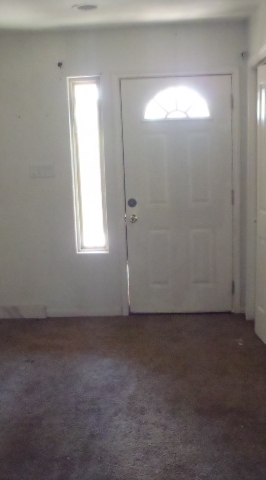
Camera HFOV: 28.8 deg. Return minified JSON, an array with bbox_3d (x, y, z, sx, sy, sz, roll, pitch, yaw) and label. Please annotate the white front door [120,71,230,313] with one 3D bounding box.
[{"bbox_3d":[0.395,-0.347,4.478,0.915,2.035,0.045,-2,11,3],"label":"white front door"}]

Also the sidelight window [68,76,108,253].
[{"bbox_3d":[-0.378,-0.626,4.474,0.278,1.500,0.080,-2,11,3],"label":"sidelight window"}]

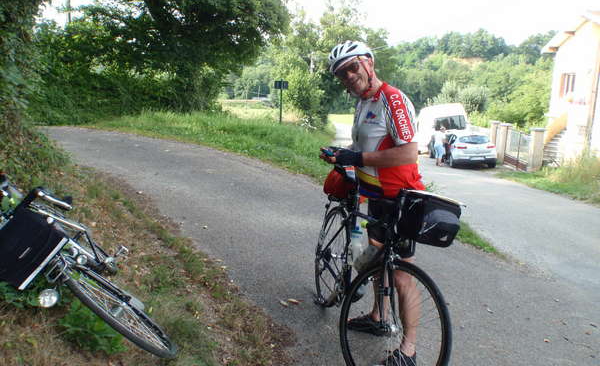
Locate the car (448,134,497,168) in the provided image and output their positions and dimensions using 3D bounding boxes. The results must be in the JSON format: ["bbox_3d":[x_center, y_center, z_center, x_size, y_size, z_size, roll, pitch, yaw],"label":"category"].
[{"bbox_3d":[7.830,-1.650,22.900,1.800,1.450,4.550,2,7,9],"label":"car"}]

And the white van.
[{"bbox_3d":[8.220,-3.120,28.600,1.980,2.700,5.200,1,7,2],"label":"white van"}]

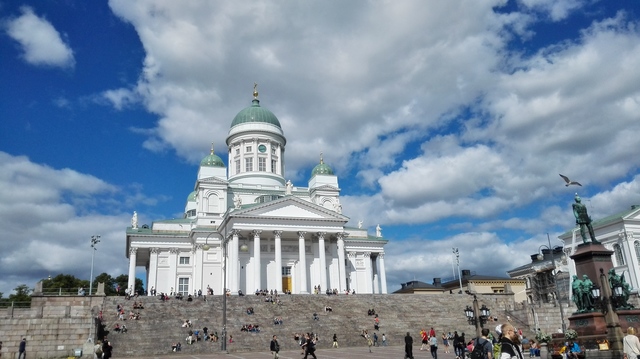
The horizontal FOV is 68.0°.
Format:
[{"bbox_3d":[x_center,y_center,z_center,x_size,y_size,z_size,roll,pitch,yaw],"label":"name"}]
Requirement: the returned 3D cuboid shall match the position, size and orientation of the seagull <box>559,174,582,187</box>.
[{"bbox_3d":[10.552,0.042,20.000,1.150,0.270,0.420,28,-23,-33],"label":"seagull"}]

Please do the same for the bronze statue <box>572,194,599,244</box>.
[{"bbox_3d":[17.503,2.620,31.223,1.050,3.331,0.900,4,-19,-19],"label":"bronze statue"}]

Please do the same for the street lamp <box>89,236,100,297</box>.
[{"bbox_3d":[-28.787,10.853,60.361,1.300,7.842,1.200,4,-19,-19],"label":"street lamp"}]

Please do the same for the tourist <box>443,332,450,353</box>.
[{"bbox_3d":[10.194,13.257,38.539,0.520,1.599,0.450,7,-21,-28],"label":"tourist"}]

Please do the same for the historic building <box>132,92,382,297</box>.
[{"bbox_3d":[-17.114,1.642,128.459,61.500,62.000,61.500,4,-19,-19],"label":"historic building"}]

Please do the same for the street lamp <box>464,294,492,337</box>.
[{"bbox_3d":[10.415,9.499,30.941,1.600,3.915,0.850,4,-19,-19],"label":"street lamp"}]

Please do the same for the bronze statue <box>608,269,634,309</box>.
[{"bbox_3d":[17.957,6.540,28.423,1.150,2.392,1.000,4,-19,-19],"label":"bronze statue"}]

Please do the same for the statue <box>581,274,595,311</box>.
[{"bbox_3d":[16.193,6.833,28.690,0.620,2.080,0.720,10,-22,-33],"label":"statue"}]

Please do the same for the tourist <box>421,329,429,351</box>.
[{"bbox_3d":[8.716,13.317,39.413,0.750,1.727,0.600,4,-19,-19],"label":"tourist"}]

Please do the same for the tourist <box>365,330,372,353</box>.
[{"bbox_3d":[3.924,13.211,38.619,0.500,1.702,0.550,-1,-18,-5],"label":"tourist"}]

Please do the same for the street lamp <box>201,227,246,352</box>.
[{"bbox_3d":[-11.556,13.006,57.774,5.400,15.142,0.900,4,-19,-19],"label":"street lamp"}]

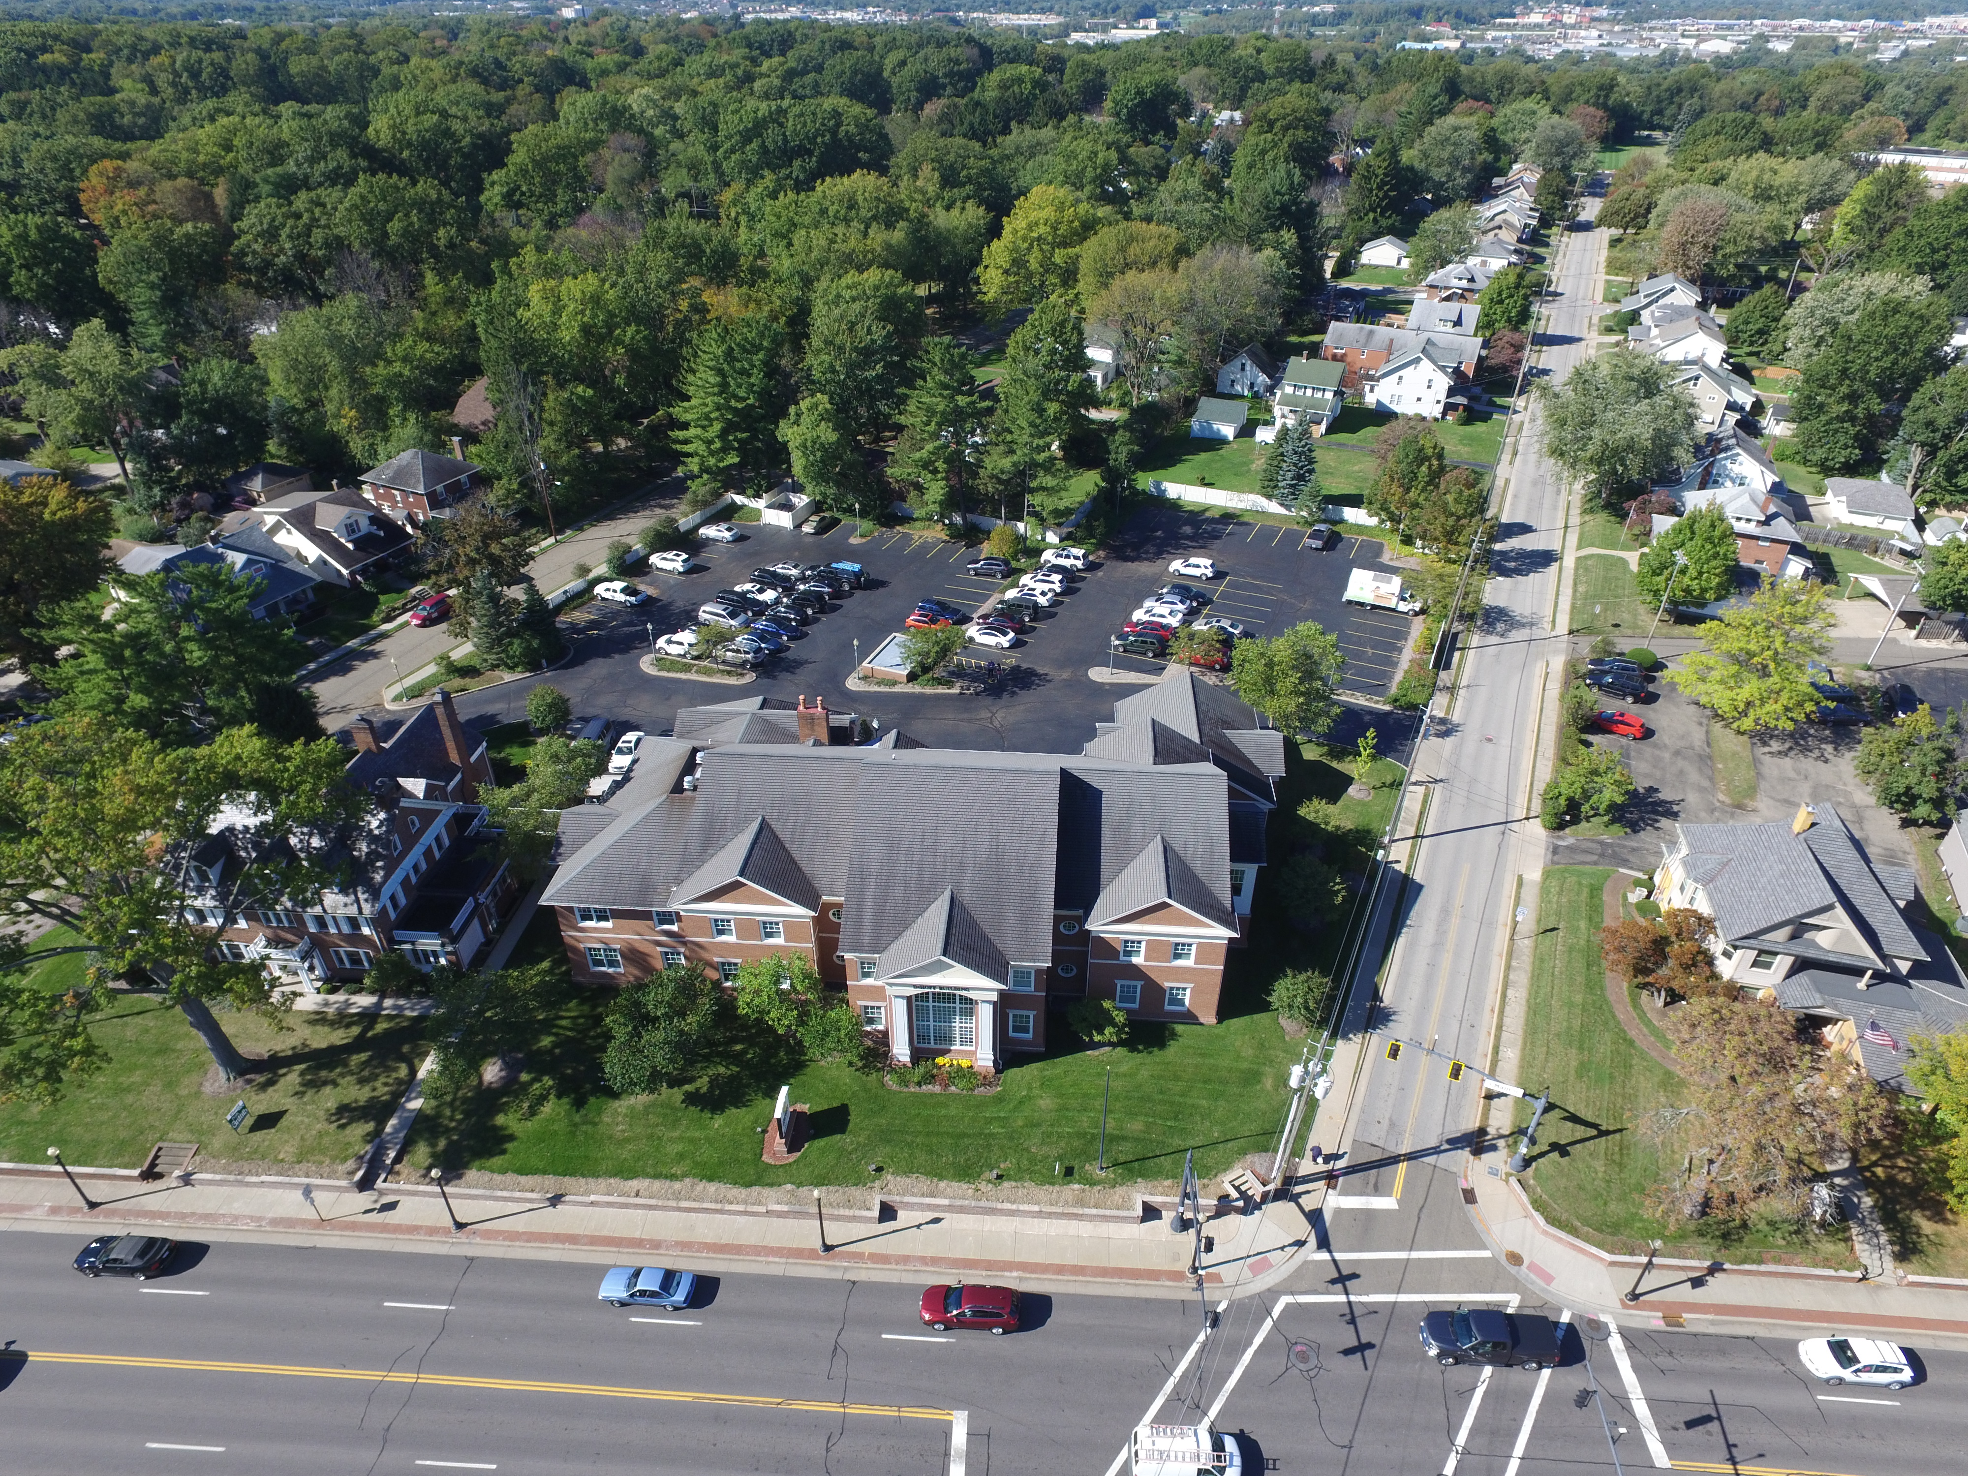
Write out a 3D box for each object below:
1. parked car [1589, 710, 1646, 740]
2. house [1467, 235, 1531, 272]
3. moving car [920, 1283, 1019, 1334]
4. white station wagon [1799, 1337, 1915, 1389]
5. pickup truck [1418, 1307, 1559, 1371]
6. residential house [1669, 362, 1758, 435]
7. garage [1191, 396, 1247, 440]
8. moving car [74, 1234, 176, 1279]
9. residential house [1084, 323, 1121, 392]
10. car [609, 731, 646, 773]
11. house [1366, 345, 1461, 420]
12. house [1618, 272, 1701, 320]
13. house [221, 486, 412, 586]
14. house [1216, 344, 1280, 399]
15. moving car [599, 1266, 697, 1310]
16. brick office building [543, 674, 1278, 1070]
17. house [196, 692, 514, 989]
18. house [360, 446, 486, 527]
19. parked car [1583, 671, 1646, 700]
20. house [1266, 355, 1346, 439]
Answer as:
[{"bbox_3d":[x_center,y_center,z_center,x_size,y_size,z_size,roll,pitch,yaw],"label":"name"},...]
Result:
[{"bbox_3d":[51.881,-1.220,93.135,4.250,1.430,1.780,24,40,31],"label":"parked car"},{"bbox_3d":[114.649,-108.037,253.950,12.100,6.800,9.500,15,36,22],"label":"house"},{"bbox_3d":[-0.705,27.089,54.336,4.640,1.650,1.880,2,33,3],"label":"moving car"},{"bbox_3d":[40.233,28.611,52.395,4.420,1.570,1.780,3,33,4],"label":"white station wagon"},{"bbox_3d":[23.621,28.074,53.249,5.750,1.900,2.030,2,33,3],"label":"pickup truck"},{"bbox_3d":[105.775,-50.504,166.870,11.535,8.054,8.949,15,36,21],"label":"residential house"},{"bbox_3d":[30.633,-41.223,145.703,6.000,3.900,7.700,15,36,21],"label":"garage"},{"bbox_3d":[-42.364,25.570,56.217,4.500,1.400,1.780,2,34,3],"label":"moving car"},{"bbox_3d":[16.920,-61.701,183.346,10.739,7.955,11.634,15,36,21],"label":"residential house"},{"bbox_3d":[-27.544,1.123,87.884,1.830,1.450,4.800,0,34,0],"label":"car"},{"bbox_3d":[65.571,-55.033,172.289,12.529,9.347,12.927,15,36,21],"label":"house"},{"bbox_3d":[108.469,-69.605,182.518,10.754,7.600,9.459,15,36,21],"label":"house"},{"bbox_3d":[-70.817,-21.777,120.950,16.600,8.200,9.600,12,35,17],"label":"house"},{"bbox_3d":[42.247,-58.479,180.169,8.253,6.264,8.452,15,36,21],"label":"house"},{"bbox_3d":[-16.513,26.798,55.657,4.650,1.380,1.800,2,33,3],"label":"moving car"},{"bbox_3d":[-2.840,5.375,73.232,46.527,12.500,29.626,2,34,3],"label":"brick office building"},{"bbox_3d":[-39.963,5.618,76.406,15.900,11.300,20.200,2,33,3],"label":"house"},{"bbox_3d":[-62.444,-28.101,127.982,10.742,8.332,8.433,15,36,21],"label":"house"},{"bbox_3d":[56.519,-4.747,101.444,4.850,1.820,1.950,24,40,31],"label":"parked car"},{"bbox_3d":[47.187,-49.815,163.925,8.800,8.700,10.500,15,36,22],"label":"house"}]

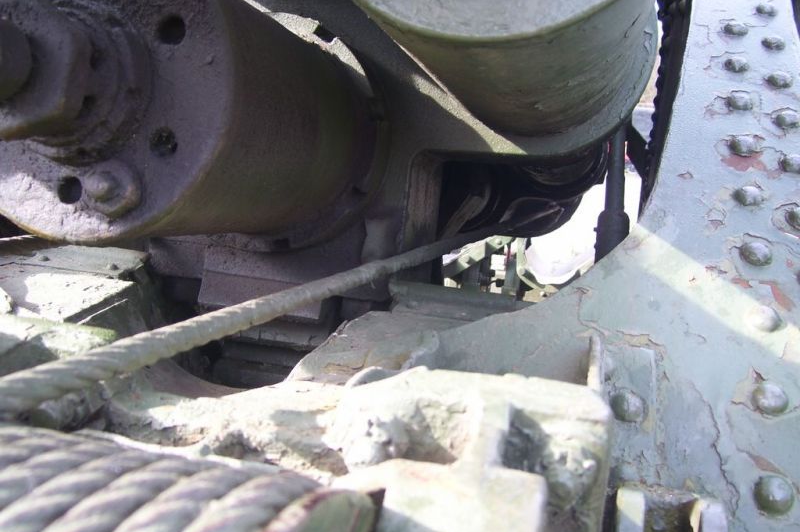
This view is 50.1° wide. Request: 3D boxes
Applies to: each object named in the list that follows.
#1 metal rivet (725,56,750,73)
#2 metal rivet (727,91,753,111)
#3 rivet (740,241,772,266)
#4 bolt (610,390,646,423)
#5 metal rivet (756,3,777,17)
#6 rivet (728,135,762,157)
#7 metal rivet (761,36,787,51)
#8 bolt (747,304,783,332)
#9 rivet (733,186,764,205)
[{"bbox_3d":[0.469,-0.281,1.187,0.033,0.013,0.033,3,43,16],"label":"metal rivet"},{"bbox_3d":[0.446,-0.218,1.122,0.033,0.013,0.033,3,43,16],"label":"metal rivet"},{"bbox_3d":[0.380,-0.015,0.909,0.033,0.013,0.033,3,43,16],"label":"rivet"},{"bbox_3d":[0.208,0.125,0.777,0.033,0.013,0.033,3,43,16],"label":"bolt"},{"bbox_3d":[0.552,-0.387,1.286,0.030,0.012,0.030,3,43,16],"label":"metal rivet"},{"bbox_3d":[0.424,-0.150,1.049,0.034,0.014,0.034,3,43,16],"label":"rivet"},{"bbox_3d":[0.531,-0.317,1.213,0.032,0.013,0.032,3,43,16],"label":"metal rivet"},{"bbox_3d":[0.361,0.050,0.842,0.031,0.012,0.031,3,43,16],"label":"bolt"},{"bbox_3d":[0.400,-0.083,0.981,0.033,0.013,0.033,3,43,16],"label":"rivet"}]

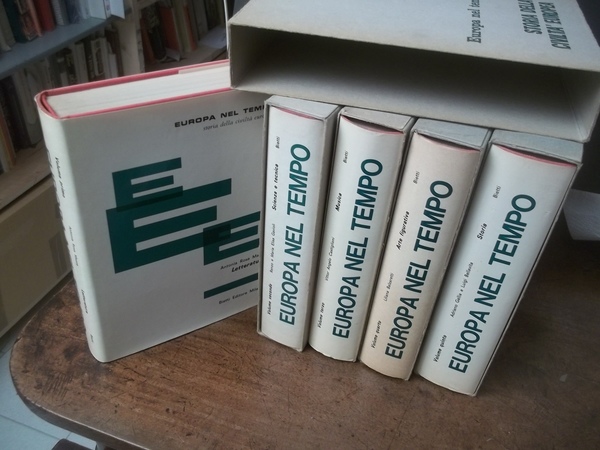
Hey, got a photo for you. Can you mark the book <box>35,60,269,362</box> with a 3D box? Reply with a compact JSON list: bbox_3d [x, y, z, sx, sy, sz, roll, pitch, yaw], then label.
[{"bbox_3d":[-0.094,-0.003,0.439,0.170,0.240,0.036,-18,48,-27],"label":"book"}]

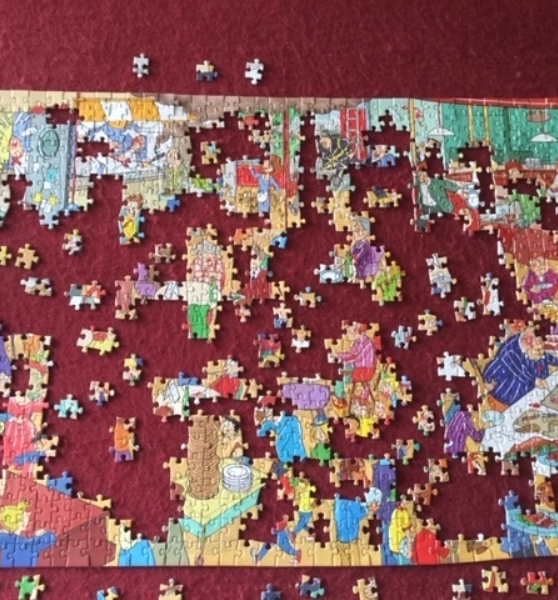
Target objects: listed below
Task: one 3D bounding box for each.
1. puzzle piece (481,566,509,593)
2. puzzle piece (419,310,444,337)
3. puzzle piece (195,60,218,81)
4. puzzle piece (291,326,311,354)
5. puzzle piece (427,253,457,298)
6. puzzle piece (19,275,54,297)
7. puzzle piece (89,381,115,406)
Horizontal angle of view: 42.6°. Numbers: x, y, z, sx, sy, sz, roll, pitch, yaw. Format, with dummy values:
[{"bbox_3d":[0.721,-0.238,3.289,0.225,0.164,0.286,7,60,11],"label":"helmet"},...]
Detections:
[{"bbox_3d":[0.203,0.263,0.676,0.025,0.002,0.023,1,77,-3],"label":"puzzle piece"},{"bbox_3d":[0.154,0.023,0.729,0.025,0.002,0.028,2,76,-2],"label":"puzzle piece"},{"bbox_3d":[-0.079,-0.251,0.784,0.023,0.002,0.025,1,76,-3],"label":"puzzle piece"},{"bbox_3d":[0.021,0.039,0.715,0.019,0.002,0.029,6,76,-1],"label":"puzzle piece"},{"bbox_3d":[0.169,-0.025,0.743,0.029,0.002,0.049,-4,77,-4],"label":"puzzle piece"},{"bbox_3d":[-0.242,-0.014,0.715,0.033,0.002,0.018,7,76,-1],"label":"puzzle piece"},{"bbox_3d":[-0.172,0.091,0.696,0.023,0.002,0.024,3,76,-2],"label":"puzzle piece"}]

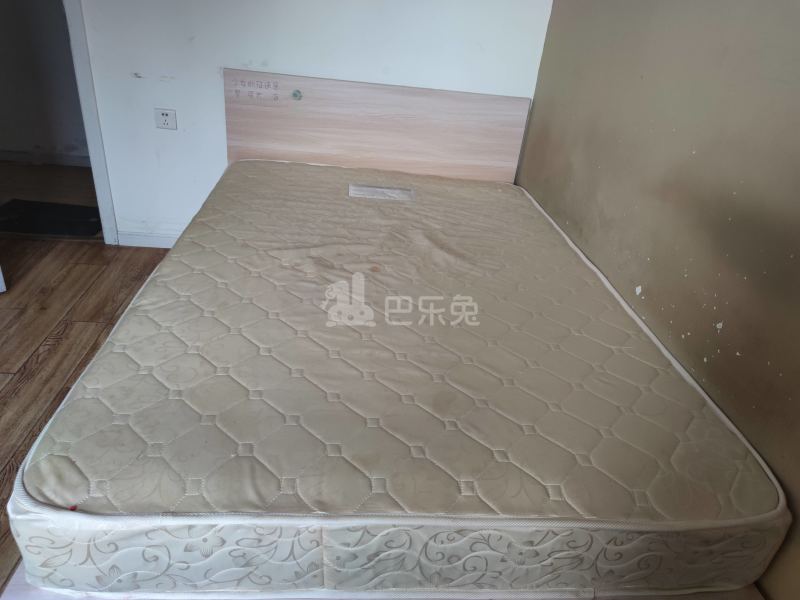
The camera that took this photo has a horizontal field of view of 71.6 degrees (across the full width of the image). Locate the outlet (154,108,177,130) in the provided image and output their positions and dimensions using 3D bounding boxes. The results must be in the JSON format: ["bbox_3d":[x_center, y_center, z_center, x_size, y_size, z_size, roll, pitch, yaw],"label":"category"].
[{"bbox_3d":[-1.045,-0.804,2.476,0.087,0.087,0.013,3,30,-7],"label":"outlet"}]

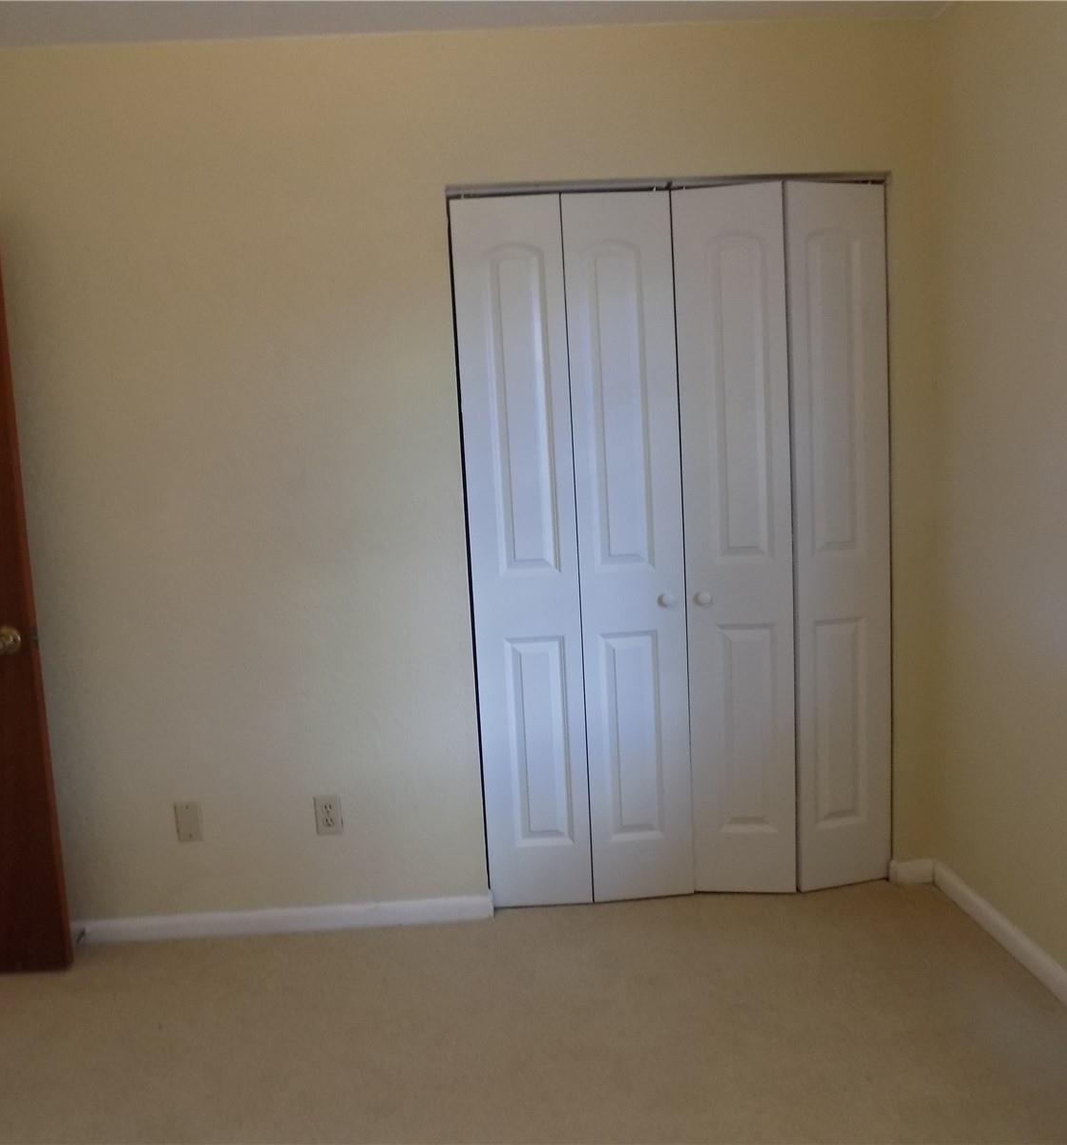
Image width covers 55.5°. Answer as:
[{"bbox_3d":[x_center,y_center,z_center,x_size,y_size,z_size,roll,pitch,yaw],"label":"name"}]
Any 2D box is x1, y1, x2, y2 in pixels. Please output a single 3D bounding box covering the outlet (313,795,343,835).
[{"bbox_3d":[-0.586,0.696,2.903,0.072,0.115,0.010,-3,6,-2],"label":"outlet"}]

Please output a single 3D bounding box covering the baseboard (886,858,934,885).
[{"bbox_3d":[1.118,0.890,3.000,0.140,0.066,0.018,-3,6,-2],"label":"baseboard"}]

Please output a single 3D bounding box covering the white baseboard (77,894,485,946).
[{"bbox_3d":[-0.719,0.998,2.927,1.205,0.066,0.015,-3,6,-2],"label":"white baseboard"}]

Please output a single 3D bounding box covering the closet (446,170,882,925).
[{"bbox_3d":[0.418,-0.054,2.909,1.196,2.036,0.130,-3,6,-2],"label":"closet"}]

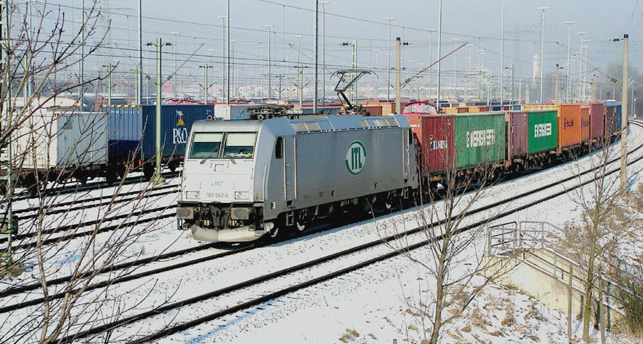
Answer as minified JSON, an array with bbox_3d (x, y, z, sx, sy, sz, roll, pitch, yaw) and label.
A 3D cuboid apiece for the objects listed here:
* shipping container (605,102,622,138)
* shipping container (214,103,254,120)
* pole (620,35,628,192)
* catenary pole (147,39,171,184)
[{"bbox_3d":[26.886,-5.065,138.745,2.440,2.750,12.190,1,3,15],"label":"shipping container"},{"bbox_3d":[-5.595,-3.174,98.666,2.440,2.850,12.190,1,3,13],"label":"shipping container"},{"bbox_3d":[15.161,-2.893,71.444,0.340,7.900,0.340,1,3,18],"label":"pole"},{"bbox_3d":[-8.674,-3.253,76.234,1.300,7.650,0.420,1,3,13],"label":"catenary pole"}]

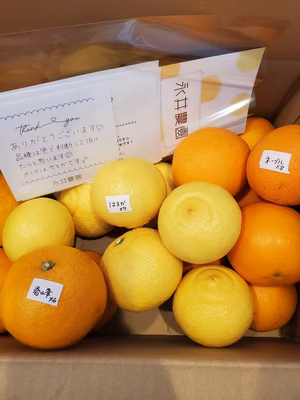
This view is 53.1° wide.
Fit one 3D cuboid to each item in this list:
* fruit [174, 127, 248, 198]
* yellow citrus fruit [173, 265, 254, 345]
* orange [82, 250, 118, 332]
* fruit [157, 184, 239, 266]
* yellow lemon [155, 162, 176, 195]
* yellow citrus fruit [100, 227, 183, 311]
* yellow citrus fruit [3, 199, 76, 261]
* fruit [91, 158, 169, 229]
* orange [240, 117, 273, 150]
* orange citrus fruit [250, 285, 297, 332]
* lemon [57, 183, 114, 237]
[{"bbox_3d":[0.065,-0.038,0.320,0.081,0.078,0.075,0,71,3],"label":"fruit"},{"bbox_3d":[0.061,0.104,0.298,0.077,0.076,0.075,0,71,3],"label":"yellow citrus fruit"},{"bbox_3d":[-0.088,0.112,0.373,0.097,0.097,0.097,0,71,3],"label":"orange"},{"bbox_3d":[0.047,0.022,0.289,0.078,0.078,0.078,0,71,3],"label":"fruit"},{"bbox_3d":[0.015,-0.009,0.370,0.076,0.075,0.075,0,71,3],"label":"yellow lemon"},{"bbox_3d":[-0.008,0.066,0.290,0.079,0.079,0.079,0,71,3],"label":"yellow citrus fruit"},{"bbox_3d":[-0.123,0.035,0.337,0.075,0.074,0.073,0,71,3],"label":"yellow citrus fruit"},{"bbox_3d":[-0.020,-0.006,0.297,0.075,0.072,0.068,0,71,3],"label":"fruit"},{"bbox_3d":[0.155,-0.086,0.453,0.071,0.073,0.074,0,71,3],"label":"orange"},{"bbox_3d":[0.136,0.120,0.364,0.078,0.077,0.076,0,71,3],"label":"orange citrus fruit"},{"bbox_3d":[-0.074,0.007,0.378,0.081,0.081,0.081,0,71,3],"label":"lemon"}]

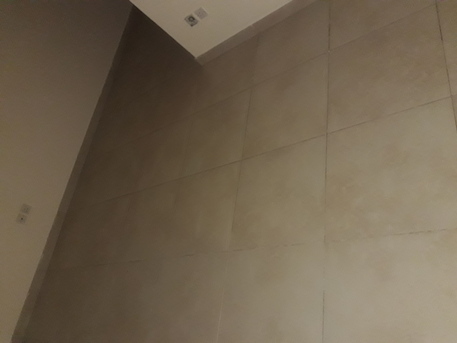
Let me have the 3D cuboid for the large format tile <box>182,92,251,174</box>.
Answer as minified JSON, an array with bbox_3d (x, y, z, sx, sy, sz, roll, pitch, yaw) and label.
[{"bbox_3d":[-0.091,-0.272,2.644,0.600,0.010,0.600,-16,54,40],"label":"large format tile"}]

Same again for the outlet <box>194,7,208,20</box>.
[{"bbox_3d":[-0.207,-1.210,2.747,0.086,0.086,0.010,-16,54,39],"label":"outlet"}]

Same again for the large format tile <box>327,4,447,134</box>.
[{"bbox_3d":[0.797,-0.526,1.878,0.600,0.010,0.600,-16,54,40],"label":"large format tile"}]

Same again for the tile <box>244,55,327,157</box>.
[{"bbox_3d":[0.353,-0.399,2.261,0.600,0.010,0.600,-16,54,40],"label":"tile"}]

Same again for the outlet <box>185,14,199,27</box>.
[{"bbox_3d":[-0.286,-1.187,2.815,0.086,0.086,0.010,-16,54,39],"label":"outlet"}]

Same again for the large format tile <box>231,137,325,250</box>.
[{"bbox_3d":[0.271,0.131,1.991,0.600,0.010,0.600,-16,54,40],"label":"large format tile"}]

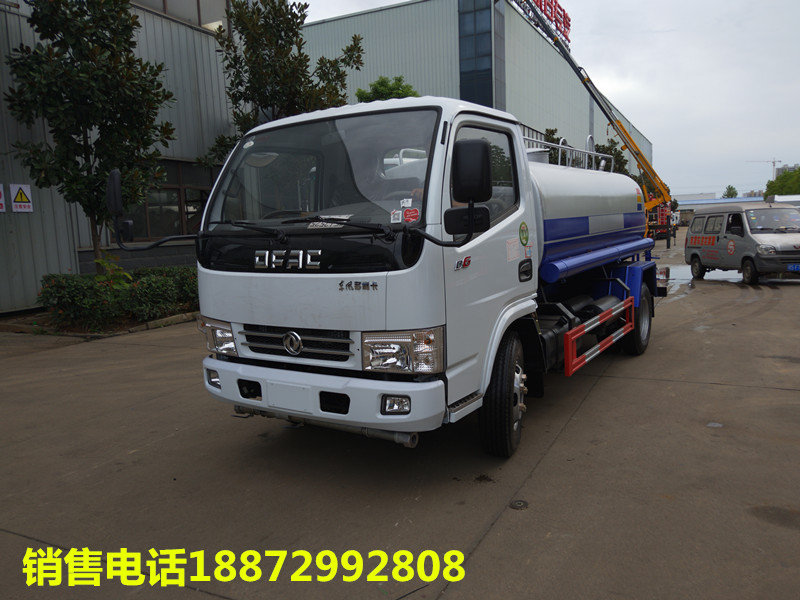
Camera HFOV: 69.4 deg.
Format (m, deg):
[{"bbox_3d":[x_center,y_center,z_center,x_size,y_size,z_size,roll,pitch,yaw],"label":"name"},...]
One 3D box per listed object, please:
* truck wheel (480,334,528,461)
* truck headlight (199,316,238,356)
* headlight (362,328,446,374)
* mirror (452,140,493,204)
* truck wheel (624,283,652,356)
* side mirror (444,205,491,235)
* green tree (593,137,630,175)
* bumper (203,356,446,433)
[{"bbox_3d":[0.670,0.603,3.710,0.220,0.780,0.780,0,8,17],"label":"truck wheel"},{"bbox_3d":[-1.116,0.220,3.615,0.424,0.232,0.192,2,9,34],"label":"truck headlight"},{"bbox_3d":[0.005,0.255,2.857,0.424,0.232,0.192,2,9,34],"label":"headlight"},{"bbox_3d":[0.330,-0.584,2.626,0.187,0.303,0.091,-1,8,16],"label":"mirror"},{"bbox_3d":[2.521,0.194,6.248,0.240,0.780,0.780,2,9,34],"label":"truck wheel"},{"bbox_3d":[0.307,-0.364,2.626,0.207,0.131,0.081,-1,8,16],"label":"side mirror"},{"bbox_3d":[11.158,-5.665,30.347,2.300,5.491,2.300,2,9,34],"label":"green tree"},{"bbox_3d":[-0.560,0.509,3.245,1.778,0.273,0.253,2,9,34],"label":"bumper"}]

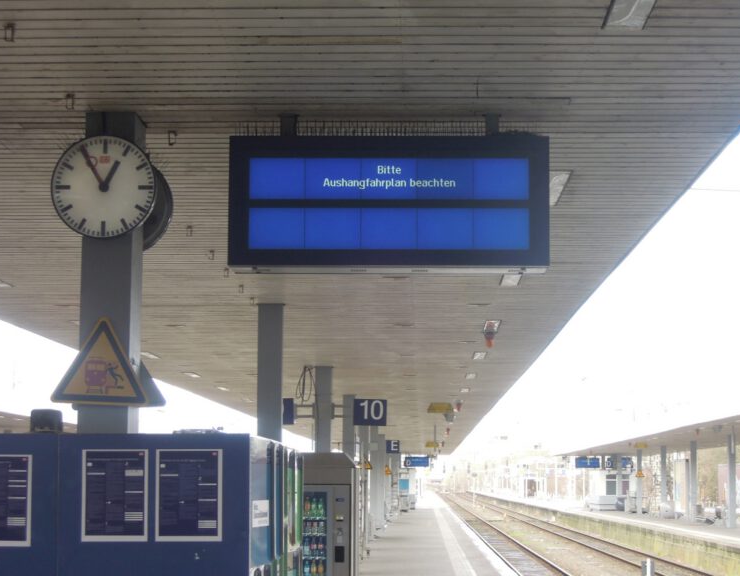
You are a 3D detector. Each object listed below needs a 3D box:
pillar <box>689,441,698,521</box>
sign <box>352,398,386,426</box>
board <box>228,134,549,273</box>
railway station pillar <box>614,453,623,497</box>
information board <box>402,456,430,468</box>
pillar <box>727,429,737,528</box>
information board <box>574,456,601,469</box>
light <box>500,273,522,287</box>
[{"bbox_3d":[16.816,10.041,88.743,0.300,4.140,0.300,0,-7,2],"label":"pillar"},{"bbox_3d":[0.013,2.366,32.357,0.626,0.499,0.100,0,-7,2],"label":"sign"},{"bbox_3d":[0.123,-0.498,10.385,1.920,0.796,0.360,0,-7,2],"label":"board"},{"bbox_3d":[17.878,13.919,122.504,0.300,4.183,0.300,0,-7,2],"label":"railway station pillar"},{"bbox_3d":[3.727,13.614,133.446,1.920,0.790,0.360,0,-7,2],"label":"information board"},{"bbox_3d":[16.436,8.770,77.521,0.300,4.230,0.300,0,-7,2],"label":"pillar"},{"bbox_3d":[16.957,13.660,133.016,1.920,0.790,0.360,0,-7,2],"label":"information board"},{"bbox_3d":[1.521,-0.117,18.418,0.230,0.080,1.450,0,-7,2],"label":"light"}]

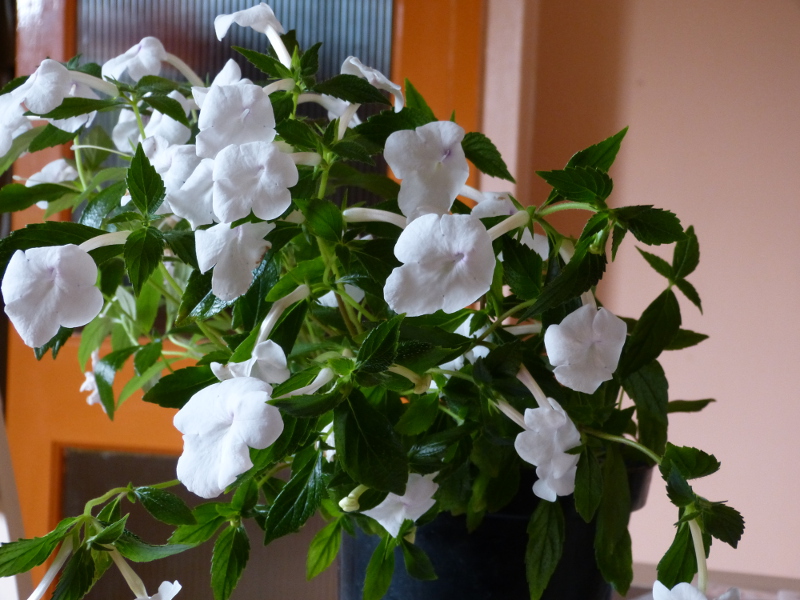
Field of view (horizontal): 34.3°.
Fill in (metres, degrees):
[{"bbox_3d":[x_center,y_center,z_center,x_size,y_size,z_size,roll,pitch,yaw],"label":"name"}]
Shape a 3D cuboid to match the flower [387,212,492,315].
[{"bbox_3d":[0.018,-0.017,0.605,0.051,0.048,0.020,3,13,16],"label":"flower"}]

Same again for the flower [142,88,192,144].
[{"bbox_3d":[-0.135,-0.105,0.750,0.036,0.036,0.018,0,12,35],"label":"flower"}]

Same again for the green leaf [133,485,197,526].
[{"bbox_3d":[-0.110,0.098,0.609,0.036,0.008,0.018,27,47,11],"label":"green leaf"}]

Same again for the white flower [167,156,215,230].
[{"bbox_3d":[-0.106,-0.059,0.700,0.042,0.042,0.022,3,10,20],"label":"white flower"}]

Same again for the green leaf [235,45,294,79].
[{"bbox_3d":[-0.065,-0.112,0.610,0.031,0.008,0.015,25,32,-19],"label":"green leaf"}]

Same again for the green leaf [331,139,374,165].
[{"bbox_3d":[-0.025,-0.082,0.710,0.026,0.007,0.014,21,34,21],"label":"green leaf"}]

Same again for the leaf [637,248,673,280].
[{"bbox_3d":[0.138,-0.019,0.700,0.012,0.028,0.007,-44,7,37],"label":"leaf"}]

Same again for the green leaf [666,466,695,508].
[{"bbox_3d":[0.135,0.090,0.625,0.012,0.021,0.009,-24,0,8],"label":"green leaf"}]

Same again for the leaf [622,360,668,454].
[{"bbox_3d":[0.132,0.060,0.703,0.020,0.055,0.009,-12,-5,4],"label":"leaf"}]

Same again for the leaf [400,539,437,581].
[{"bbox_3d":[0.009,0.121,0.605,0.013,0.024,0.009,-41,0,-16],"label":"leaf"}]

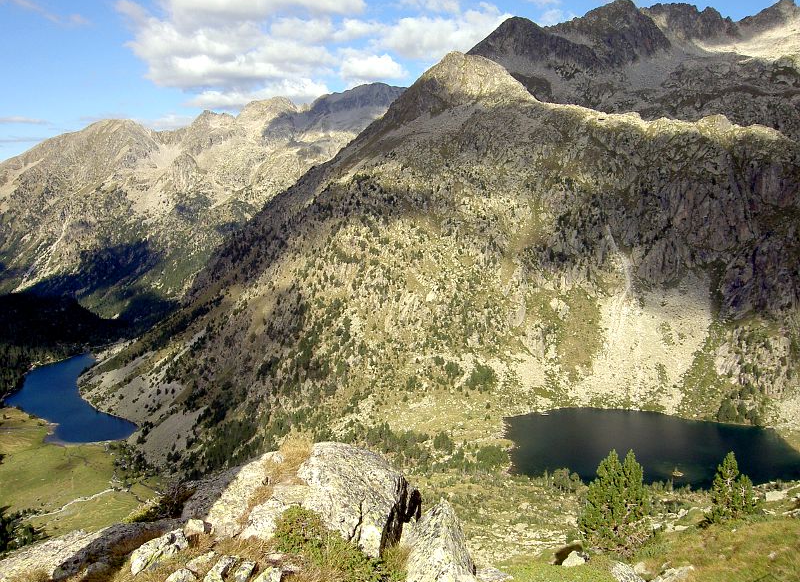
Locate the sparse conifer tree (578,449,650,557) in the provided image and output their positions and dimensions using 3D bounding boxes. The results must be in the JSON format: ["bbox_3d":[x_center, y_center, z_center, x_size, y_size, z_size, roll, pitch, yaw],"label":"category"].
[{"bbox_3d":[8.189,7.930,29.663,2.660,4.090,2.580,0,9,0],"label":"sparse conifer tree"}]

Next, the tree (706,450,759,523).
[{"bbox_3d":[16.291,9.494,38.207,2.480,3.550,2.400,0,9,0],"label":"tree"}]

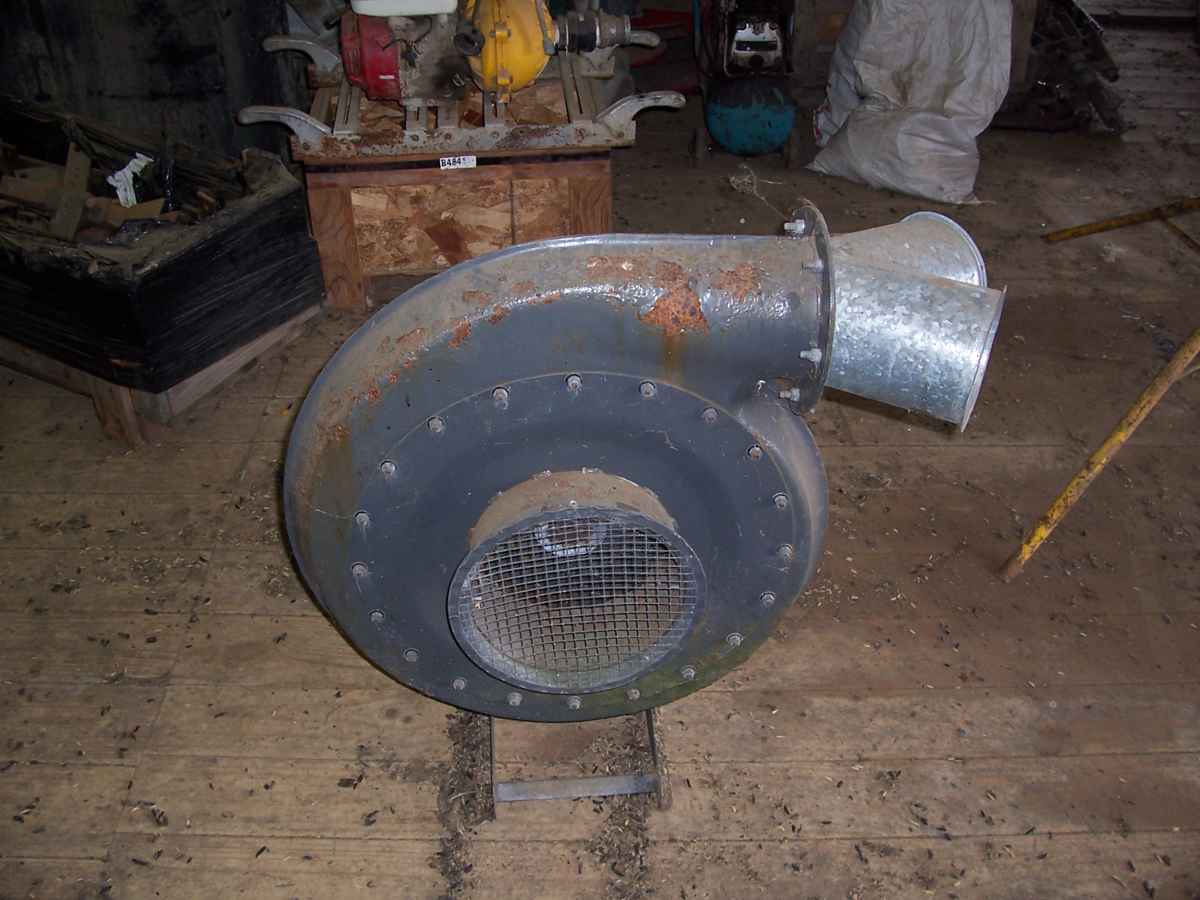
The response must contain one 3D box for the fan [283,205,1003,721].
[{"bbox_3d":[0.031,0.047,1.475,0.837,0.744,0.348,-3,37,-4],"label":"fan"}]

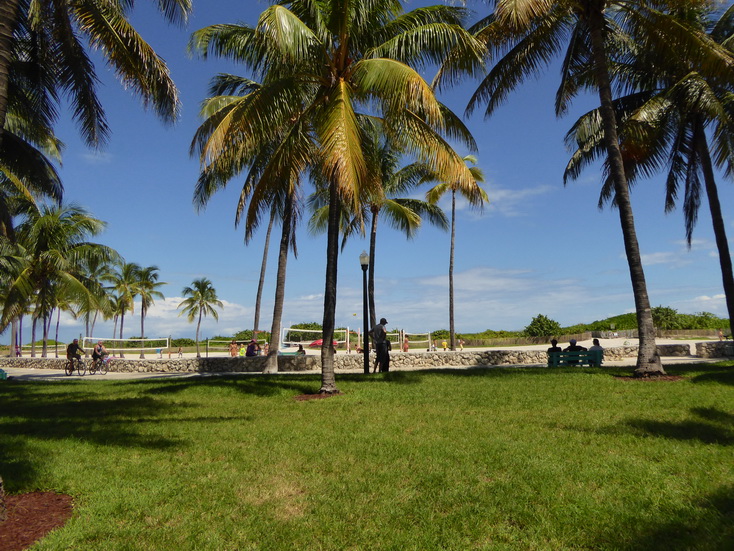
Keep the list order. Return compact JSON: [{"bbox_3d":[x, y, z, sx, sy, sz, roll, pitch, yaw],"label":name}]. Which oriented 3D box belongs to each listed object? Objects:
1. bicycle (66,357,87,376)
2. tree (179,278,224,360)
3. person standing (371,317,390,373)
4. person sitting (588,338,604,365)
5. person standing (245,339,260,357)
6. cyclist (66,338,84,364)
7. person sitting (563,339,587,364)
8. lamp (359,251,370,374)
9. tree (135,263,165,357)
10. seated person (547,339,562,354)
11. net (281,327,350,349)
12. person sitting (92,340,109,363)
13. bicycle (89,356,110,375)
[{"bbox_3d":[-14.426,4.464,25.265,1.720,1.060,0.600,-5,-8,29],"label":"bicycle"},{"bbox_3d":[-22.636,5.855,69.654,6.200,10.710,6.200,-1,-7,0],"label":"tree"},{"bbox_3d":[0.438,2.313,16.713,0.580,1.780,0.420,-6,-9,37],"label":"person standing"},{"bbox_3d":[7.960,2.858,17.701,0.520,1.270,0.750,-1,-7,0],"label":"person sitting"},{"bbox_3d":[-5.343,3.669,24.466,0.550,1.200,0.750,-6,-9,38],"label":"person standing"},{"bbox_3d":[-13.775,3.740,24.100,0.850,1.420,0.550,-5,-9,31],"label":"cyclist"},{"bbox_3d":[7.158,2.849,17.601,0.800,1.270,0.750,-1,-7,0],"label":"person sitting"},{"bbox_3d":[-0.043,1.263,17.261,0.340,4.120,0.340,-1,-7,0],"label":"lamp"},{"bbox_3d":[-29.296,4.953,67.744,6.000,12.170,6.000,-1,-7,0],"label":"tree"},{"bbox_3d":[6.471,2.852,17.601,0.500,1.270,0.750,-1,-7,0],"label":"seated person"},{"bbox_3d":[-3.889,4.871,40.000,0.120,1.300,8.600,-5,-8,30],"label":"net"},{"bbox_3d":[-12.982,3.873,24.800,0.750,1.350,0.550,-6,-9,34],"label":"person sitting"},{"bbox_3d":[-13.045,4.335,24.800,1.750,1.080,0.600,-6,-9,33],"label":"bicycle"}]

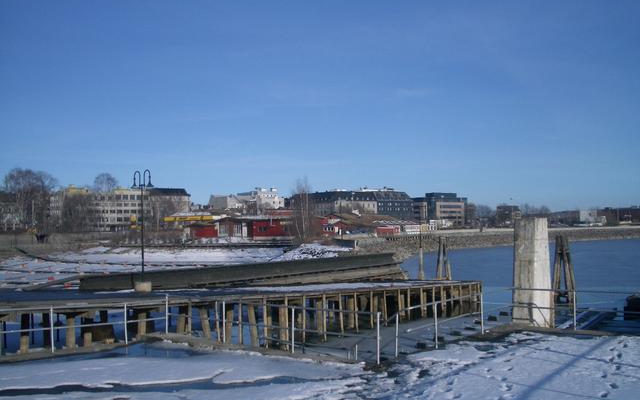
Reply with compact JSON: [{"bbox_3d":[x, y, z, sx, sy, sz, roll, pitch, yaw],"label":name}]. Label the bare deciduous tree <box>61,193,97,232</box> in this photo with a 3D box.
[{"bbox_3d":[-82.105,4.250,220.000,11.500,13.600,10.500,0,-2,-21],"label":"bare deciduous tree"}]

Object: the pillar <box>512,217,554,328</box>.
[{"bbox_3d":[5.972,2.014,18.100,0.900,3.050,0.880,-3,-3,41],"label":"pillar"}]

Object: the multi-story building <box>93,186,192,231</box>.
[{"bbox_3d":[-75.858,4.037,275.000,39.000,19.300,16.000,0,-2,-23],"label":"multi-story building"}]

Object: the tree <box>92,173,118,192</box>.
[{"bbox_3d":[-96.129,-4.706,290.000,11.500,15.500,11.000,0,-2,-18],"label":"tree"}]

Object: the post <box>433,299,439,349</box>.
[{"bbox_3d":[2.707,2.921,15.000,0.050,1.070,0.050,-1,-2,14],"label":"post"}]

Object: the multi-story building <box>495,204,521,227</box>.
[{"bbox_3d":[97.068,8.024,335.000,12.500,11.600,11.000,-1,-2,12],"label":"multi-story building"}]

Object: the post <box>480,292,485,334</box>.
[{"bbox_3d":[4.181,2.933,16.650,0.050,1.070,0.050,-1,-2,14],"label":"post"}]

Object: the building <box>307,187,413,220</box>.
[{"bbox_3d":[22.891,2.028,375.000,54.000,19.500,30.000,-1,-2,14],"label":"building"}]

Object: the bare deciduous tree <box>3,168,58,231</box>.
[{"bbox_3d":[-100.661,-0.174,225.000,18.500,21.000,16.000,0,-2,-24],"label":"bare deciduous tree"}]

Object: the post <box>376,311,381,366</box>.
[{"bbox_3d":[1.206,2.832,13.250,0.050,1.080,0.050,-1,-2,6],"label":"post"}]

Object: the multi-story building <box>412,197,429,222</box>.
[{"bbox_3d":[54.358,5.138,350.000,8.700,14.200,12.000,-1,-2,6],"label":"multi-story building"}]

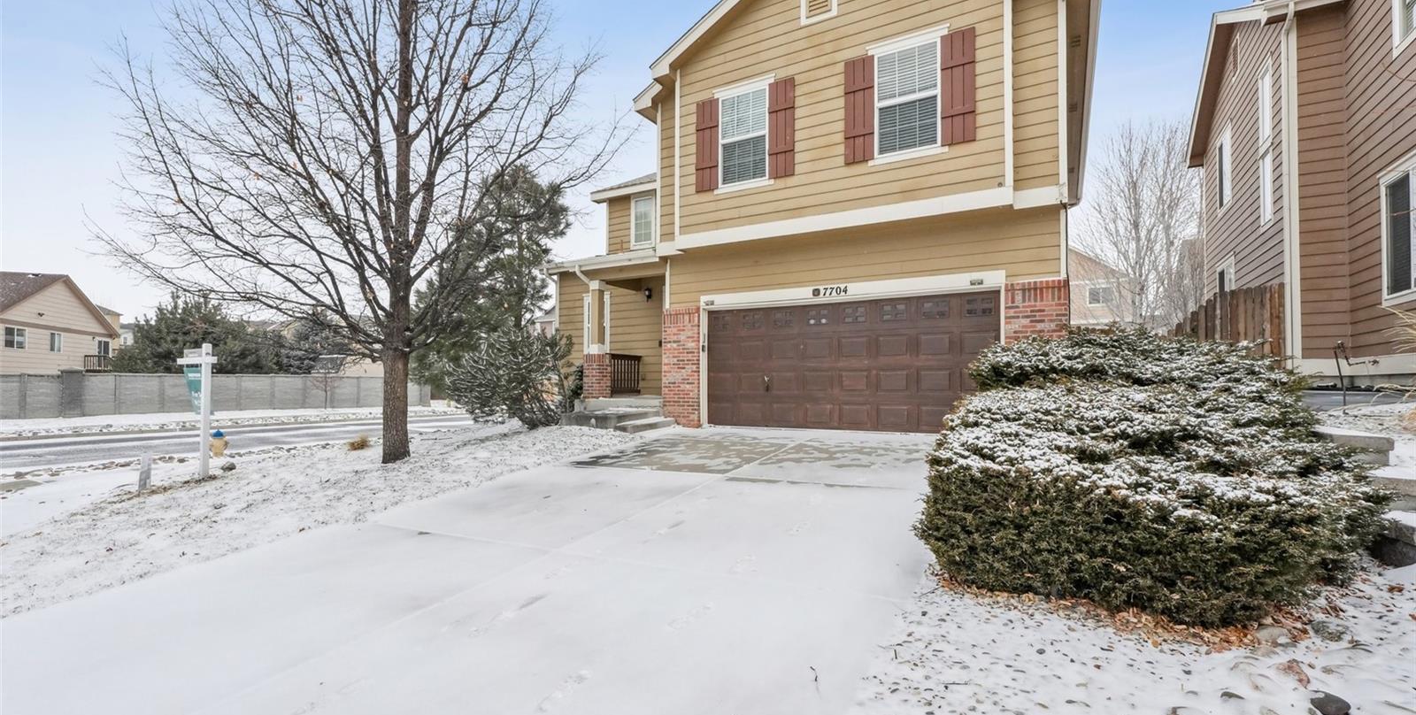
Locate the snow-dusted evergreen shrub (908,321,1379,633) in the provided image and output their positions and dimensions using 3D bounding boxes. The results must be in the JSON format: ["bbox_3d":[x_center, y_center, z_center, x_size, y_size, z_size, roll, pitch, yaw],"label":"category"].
[{"bbox_3d":[2.971,0.518,4.097,2.260,1.600,3.300,-1,-1,31],"label":"snow-dusted evergreen shrub"}]

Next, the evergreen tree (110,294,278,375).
[{"bbox_3d":[-28.662,-0.480,33.500,7.400,6.326,7.000,-1,-1,31],"label":"evergreen tree"}]

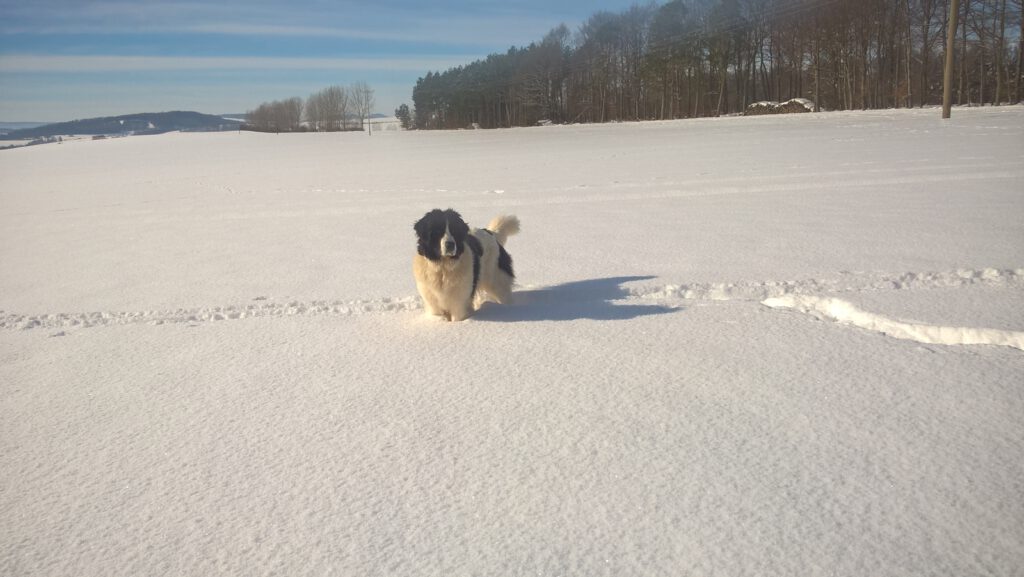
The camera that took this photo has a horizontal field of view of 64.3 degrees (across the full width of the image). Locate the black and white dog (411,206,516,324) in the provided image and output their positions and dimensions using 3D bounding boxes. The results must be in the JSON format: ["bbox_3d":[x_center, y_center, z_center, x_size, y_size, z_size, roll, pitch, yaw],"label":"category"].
[{"bbox_3d":[-0.330,-0.156,6.050,0.430,0.880,1.000,5,14,29],"label":"black and white dog"}]

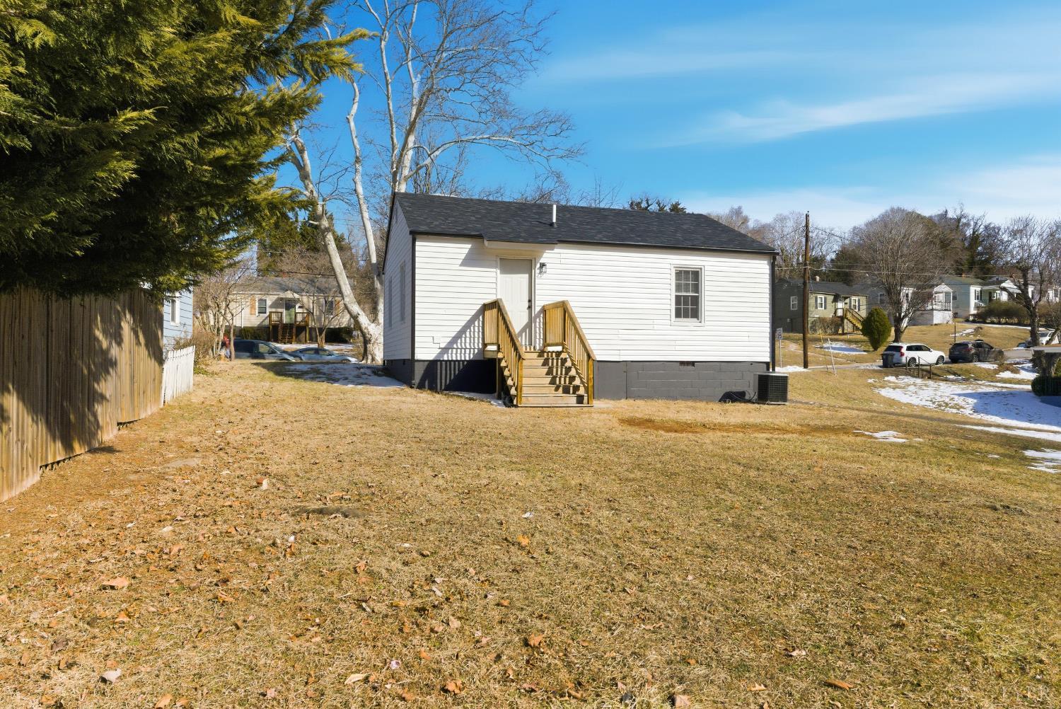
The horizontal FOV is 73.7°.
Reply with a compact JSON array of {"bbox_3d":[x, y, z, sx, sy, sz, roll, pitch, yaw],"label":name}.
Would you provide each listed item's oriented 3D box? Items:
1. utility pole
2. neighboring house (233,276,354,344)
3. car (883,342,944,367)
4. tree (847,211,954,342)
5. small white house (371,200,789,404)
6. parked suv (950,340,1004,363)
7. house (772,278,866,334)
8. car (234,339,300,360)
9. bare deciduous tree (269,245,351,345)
[{"bbox_3d":[17.957,-4.202,46.000,0.320,10.250,0.320,0,-1,-17],"label":"utility pole"},{"bbox_3d":[-21.700,-4.000,64.400,10.400,6.100,7.600,0,-1,-15],"label":"neighboring house"},{"bbox_3d":[31.181,0.067,57.500,4.900,1.760,1.980,0,-1,-20],"label":"car"},{"bbox_3d":[37.296,-7.983,71.000,9.600,13.400,9.600,0,-1,-17],"label":"tree"},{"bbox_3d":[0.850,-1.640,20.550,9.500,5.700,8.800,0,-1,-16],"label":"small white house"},{"bbox_3d":[37.366,-0.188,59.300,4.600,1.700,1.860,0,-1,-22],"label":"parked suv"},{"bbox_3d":[32.000,-5.200,80.800,10.300,6.200,7.600,0,-1,-31],"label":"house"},{"bbox_3d":[-16.965,-0.104,44.500,4.950,1.740,1.950,0,-1,-15],"label":"car"},{"bbox_3d":[-17.691,-4.707,57.000,6.300,8.000,6.300,0,-1,-15],"label":"bare deciduous tree"}]

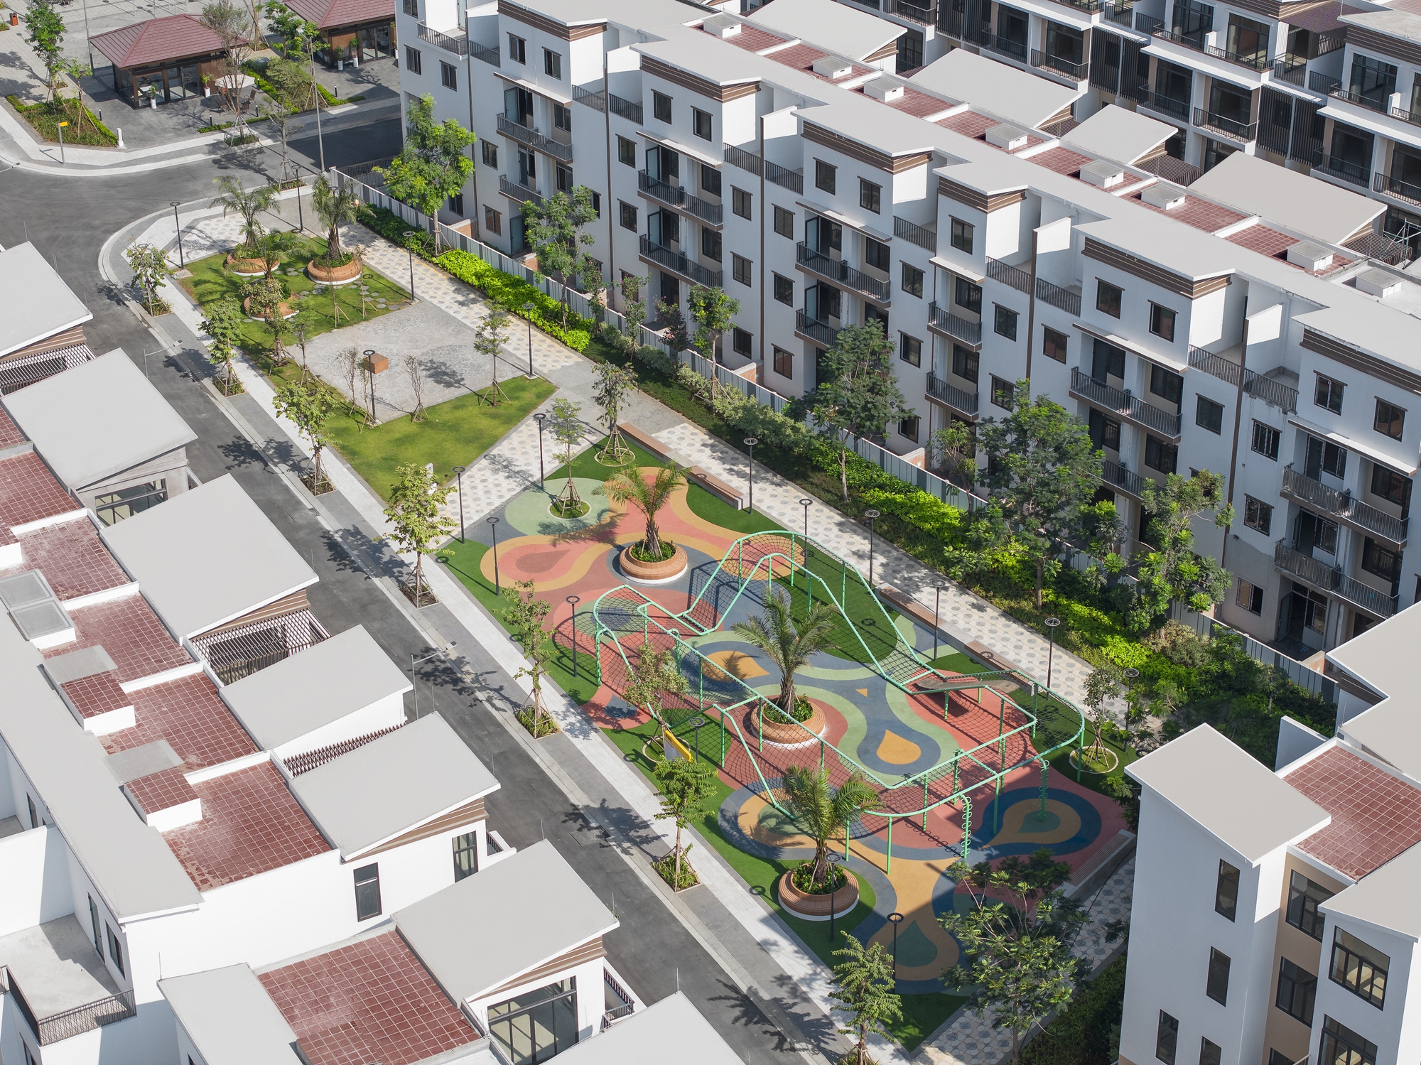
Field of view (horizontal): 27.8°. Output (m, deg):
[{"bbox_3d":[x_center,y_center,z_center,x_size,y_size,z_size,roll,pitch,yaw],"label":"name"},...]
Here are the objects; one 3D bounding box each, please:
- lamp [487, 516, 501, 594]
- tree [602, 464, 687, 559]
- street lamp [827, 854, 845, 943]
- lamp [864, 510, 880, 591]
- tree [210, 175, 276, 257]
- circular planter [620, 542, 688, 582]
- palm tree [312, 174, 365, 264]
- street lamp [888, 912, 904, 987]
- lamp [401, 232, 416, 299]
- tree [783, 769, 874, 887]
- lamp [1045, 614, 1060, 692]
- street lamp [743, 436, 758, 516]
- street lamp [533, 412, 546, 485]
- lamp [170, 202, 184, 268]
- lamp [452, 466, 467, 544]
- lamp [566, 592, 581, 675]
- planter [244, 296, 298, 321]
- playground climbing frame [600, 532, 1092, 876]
[{"bbox_3d":[-8.921,1.051,119.448,0.535,3.629,0.535,-1,30,0],"label":"lamp"},{"bbox_3d":[-2.652,-0.919,120.822,3.654,4.253,3.654,-1,30,0],"label":"tree"},{"bbox_3d":[4.208,12.693,99.213,0.535,3.629,0.535,-16,34,-24],"label":"street lamp"},{"bbox_3d":[7.128,0.809,126.767,0.620,3.860,0.620,0,30,0],"label":"lamp"},{"bbox_3d":[-25.211,-17.107,157.084,3.800,4.271,3.800,0,30,0],"label":"tree"},{"bbox_3d":[-2.428,1.127,122.021,2.860,0.706,2.860,-1,30,0],"label":"circular planter"},{"bbox_3d":[-19.131,-15.875,146.445,3.150,4.631,3.150,-1,30,0],"label":"palm tree"},{"bbox_3d":[6.193,14.344,96.340,0.535,3.629,0.535,-1,30,0],"label":"street lamp"},{"bbox_3d":[-15.977,-14.187,153.406,0.620,3.860,0.620,-23,37,-34],"label":"lamp"},{"bbox_3d":[4.034,10.582,100.899,3.528,4.378,3.528,-1,30,0],"label":"tree"},{"bbox_3d":[13.284,5.023,112.032,0.535,3.629,0.535,-1,30,0],"label":"lamp"},{"bbox_3d":[1.881,-2.511,132.667,0.620,3.860,0.620,0,30,0],"label":"street lamp"},{"bbox_3d":[-7.957,-3.778,135.073,0.620,3.860,0.620,0,30,0],"label":"street lamp"},{"bbox_3d":[-29.056,-16.205,157.188,0.620,3.860,0.620,-23,37,-34],"label":"lamp"},{"bbox_3d":[-10.667,-1.099,123.166,0.535,3.629,0.535,-16,34,-24],"label":"lamp"},{"bbox_3d":[-5.718,4.416,120.722,0.620,3.860,0.620,0,30,0],"label":"lamp"},{"bbox_3d":[-22.019,-11.595,144.286,2.860,0.706,2.860,-1,30,0],"label":"planter"},{"bbox_3d":[4.760,6.652,117.653,12.552,2.825,21.232,-21,36,-32],"label":"playground climbing frame"}]

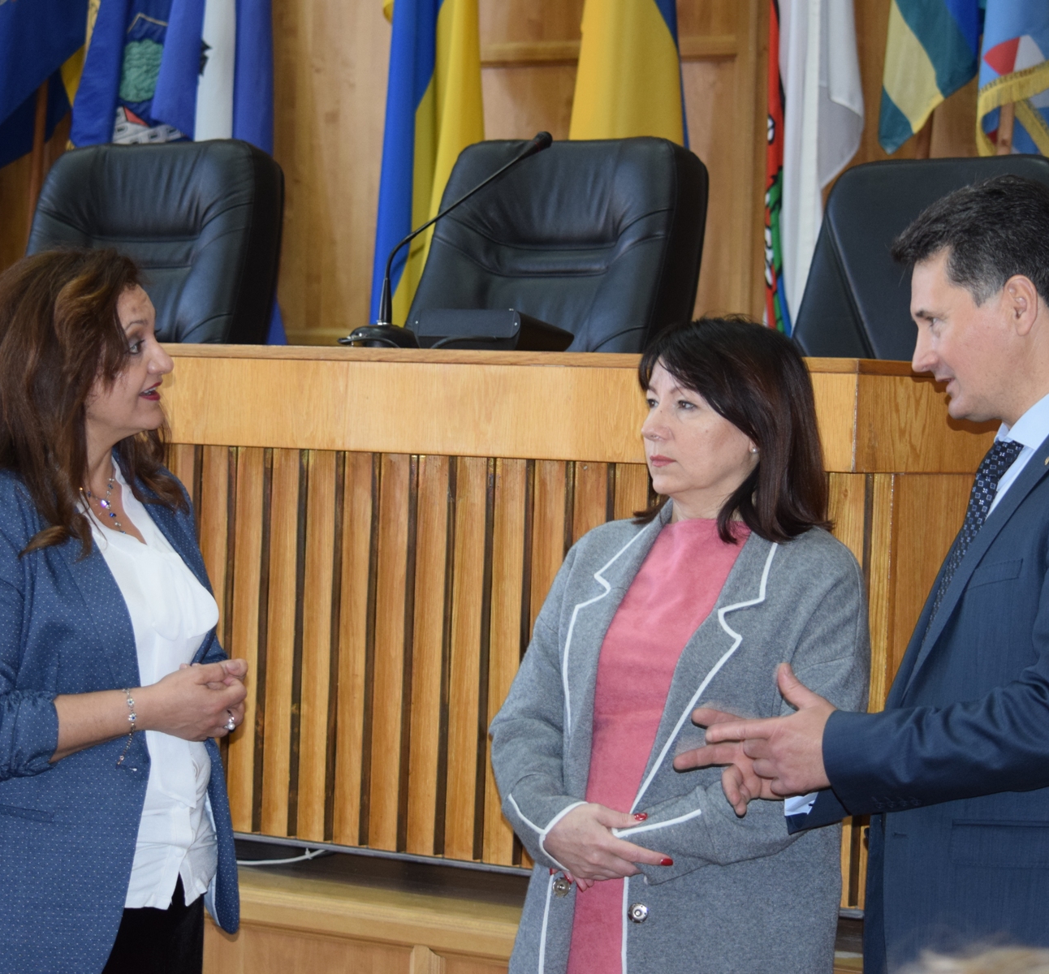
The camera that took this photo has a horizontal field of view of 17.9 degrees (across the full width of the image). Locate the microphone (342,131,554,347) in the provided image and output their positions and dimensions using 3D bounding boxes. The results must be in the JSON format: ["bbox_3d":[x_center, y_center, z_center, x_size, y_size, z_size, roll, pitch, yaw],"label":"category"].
[{"bbox_3d":[-0.096,-0.385,5.184,0.360,0.340,0.120,1,1,-35],"label":"microphone"}]

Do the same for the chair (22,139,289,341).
[{"bbox_3d":[-0.848,-0.067,6.213,0.640,1.205,0.700,3,1,32],"label":"chair"}]

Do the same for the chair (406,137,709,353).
[{"bbox_3d":[-0.061,-0.044,6.053,0.640,1.223,0.700,3,1,35],"label":"chair"}]

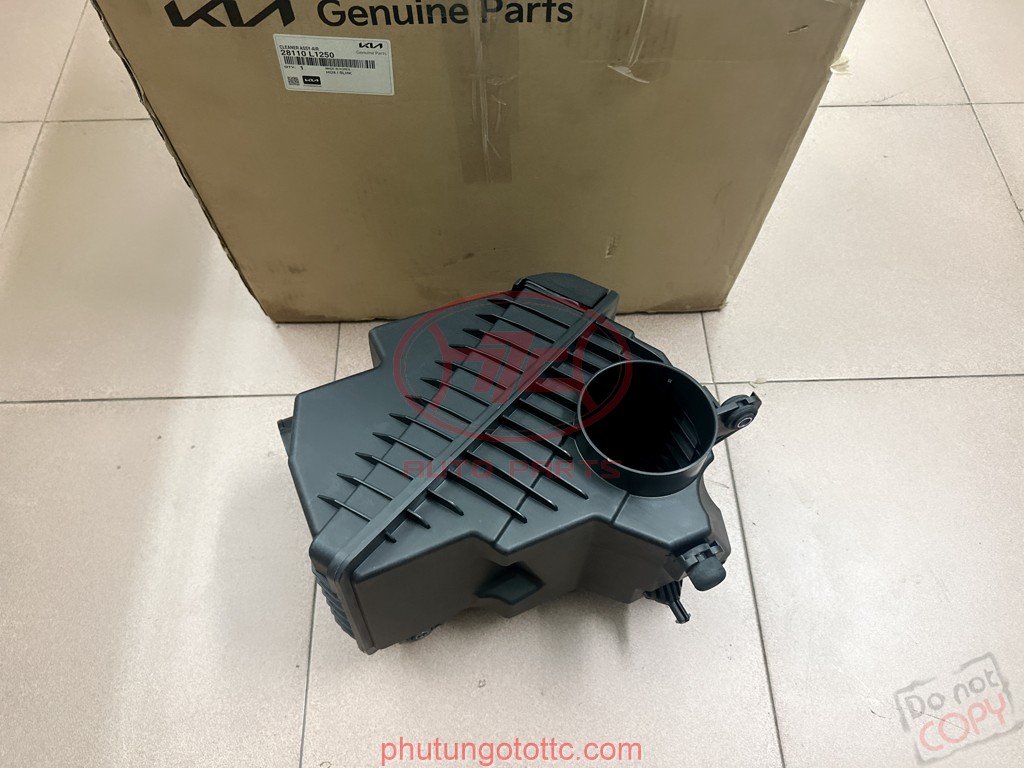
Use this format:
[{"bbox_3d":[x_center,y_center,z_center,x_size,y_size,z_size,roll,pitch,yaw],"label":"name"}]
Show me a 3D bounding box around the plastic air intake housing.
[{"bbox_3d":[0.029,0.072,0.614,0.388,0.188,0.315,-20,56,-15],"label":"plastic air intake housing"}]

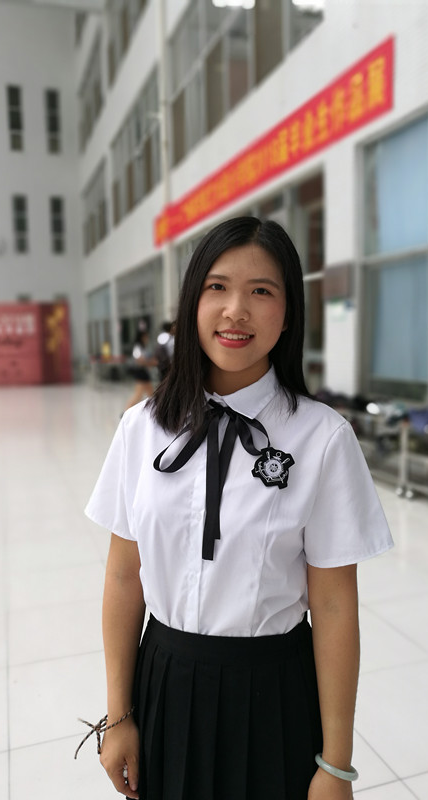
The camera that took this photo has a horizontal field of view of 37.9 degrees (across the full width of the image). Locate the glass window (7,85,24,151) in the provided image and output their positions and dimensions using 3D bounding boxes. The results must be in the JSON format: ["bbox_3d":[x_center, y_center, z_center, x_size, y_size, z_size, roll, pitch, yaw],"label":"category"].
[{"bbox_3d":[-9.211,-13.035,28.956,0.641,2.855,0.120,-3,6,-19],"label":"glass window"}]

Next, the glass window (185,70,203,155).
[{"bbox_3d":[-0.342,-6.048,13.226,0.080,1.345,1.248,-3,6,-19],"label":"glass window"}]

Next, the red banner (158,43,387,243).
[{"bbox_3d":[0.185,-4.011,11.696,0.100,0.740,10.671,-3,6,-19],"label":"red banner"}]

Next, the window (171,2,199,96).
[{"bbox_3d":[-0.535,-7.648,13.538,0.080,1.315,2.206,-3,6,-19],"label":"window"}]

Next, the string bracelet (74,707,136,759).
[{"bbox_3d":[-0.181,0.556,1.040,0.088,0.066,0.060,1,8,18],"label":"string bracelet"}]

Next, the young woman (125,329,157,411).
[{"bbox_3d":[-1.237,-0.356,10.501,0.600,1.620,0.450,-2,6,-12],"label":"young woman"}]

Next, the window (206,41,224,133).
[{"bbox_3d":[0.098,-5.900,11.960,0.080,1.216,0.992,-3,6,-19],"label":"window"}]

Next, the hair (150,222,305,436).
[{"bbox_3d":[0.025,-0.116,0.955,0.236,0.320,0.220,1,5,7],"label":"hair"}]

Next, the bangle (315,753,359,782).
[{"bbox_3d":[0.192,0.573,0.975,0.072,0.013,0.072,25,-8,16],"label":"bangle"}]

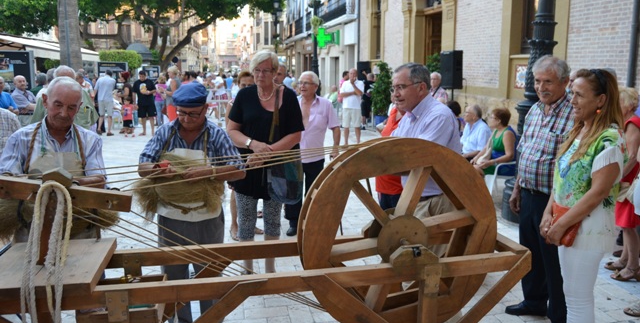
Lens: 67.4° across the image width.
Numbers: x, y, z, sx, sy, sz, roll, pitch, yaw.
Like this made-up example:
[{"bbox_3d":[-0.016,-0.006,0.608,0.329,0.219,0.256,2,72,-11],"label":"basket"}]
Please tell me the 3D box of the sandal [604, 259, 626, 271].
[{"bbox_3d":[2.539,0.868,4.097,0.250,0.100,0.090,3,11,14],"label":"sandal"}]

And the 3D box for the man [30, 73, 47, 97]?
[{"bbox_3d":[-4.870,-0.715,8.411,0.500,1.640,0.320,-7,12,-32],"label":"man"}]

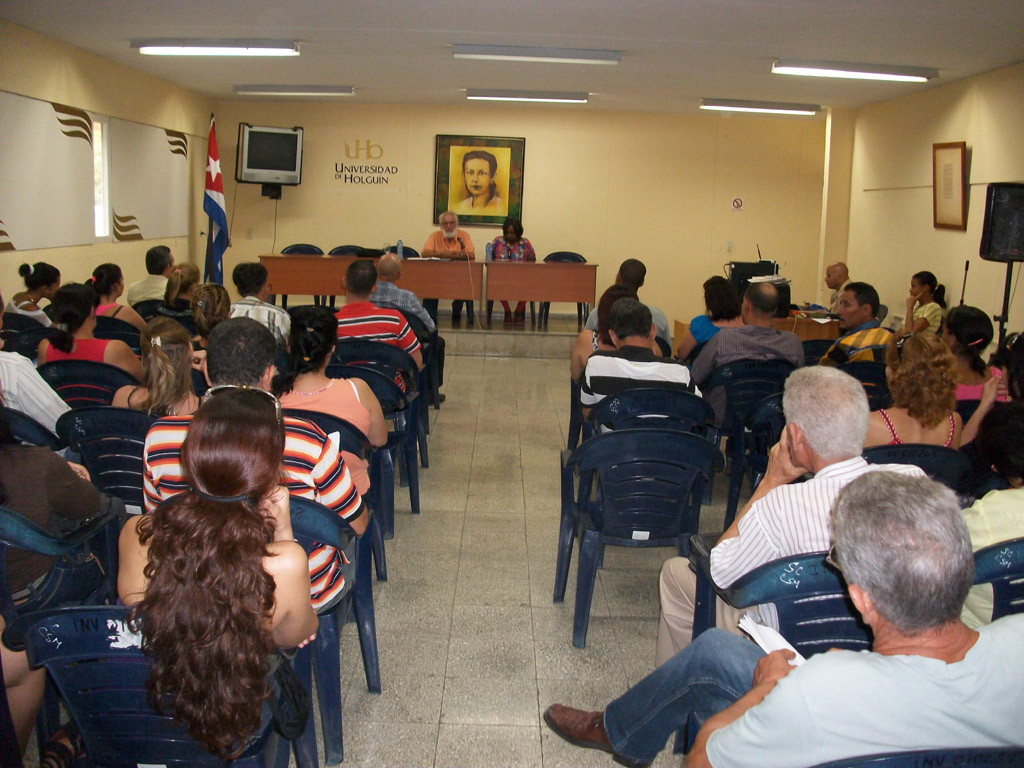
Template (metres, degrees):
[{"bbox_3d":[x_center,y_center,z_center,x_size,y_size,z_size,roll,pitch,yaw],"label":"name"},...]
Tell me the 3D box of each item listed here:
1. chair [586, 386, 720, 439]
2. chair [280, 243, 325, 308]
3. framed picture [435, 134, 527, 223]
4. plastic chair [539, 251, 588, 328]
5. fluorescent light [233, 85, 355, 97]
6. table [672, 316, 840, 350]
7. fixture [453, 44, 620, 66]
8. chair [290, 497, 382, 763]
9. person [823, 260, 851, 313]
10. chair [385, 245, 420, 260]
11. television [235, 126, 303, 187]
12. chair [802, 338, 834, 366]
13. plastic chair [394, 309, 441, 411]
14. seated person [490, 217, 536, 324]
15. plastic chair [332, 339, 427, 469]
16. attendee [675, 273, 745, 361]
[{"bbox_3d":[0.587,0.376,4.266,0.570,0.830,0.560,2,11,-1],"label":"chair"},{"bbox_3d":[-2.403,-1.160,10.499,0.565,0.823,0.535,2,11,-1],"label":"chair"},{"bbox_3d":[-0.390,-2.407,10.911,1.050,1.060,0.050,2,11,-1],"label":"framed picture"},{"bbox_3d":[0.589,-1.074,10.509,0.565,0.823,0.535,2,11,-1],"label":"plastic chair"},{"bbox_3d":[-2.198,-2.959,9.245,1.240,0.090,0.150,1,11,-1],"label":"fluorescent light"},{"bbox_3d":[1.990,-0.188,7.562,1.280,0.750,0.650,1,11,-1],"label":"table"},{"bbox_3d":[0.189,-2.481,6.944,1.270,0.090,0.120,2,11,-1],"label":"fixture"},{"bbox_3d":[-0.694,0.616,2.684,0.570,0.830,0.560,2,11,2],"label":"chair"},{"bbox_3d":[2.642,-0.415,7.827,0.750,1.200,0.500,4,11,13],"label":"person"},{"bbox_3d":[-1.363,-1.171,10.748,0.570,0.830,0.560,2,11,-1],"label":"chair"},{"bbox_3d":[-2.693,-2.559,10.247,0.707,0.636,0.505,4,11,-5],"label":"television"},{"bbox_3d":[1.903,0.093,5.994,0.570,0.830,0.560,2,11,-1],"label":"chair"},{"bbox_3d":[-0.894,-0.202,7.130,0.570,0.830,0.560,4,11,13],"label":"plastic chair"},{"bbox_3d":[-0.010,-1.282,10.465,0.505,1.232,0.707,2,11,-1],"label":"seated person"},{"bbox_3d":[-0.761,0.132,5.258,0.570,0.830,0.560,2,11,3],"label":"plastic chair"},{"bbox_3d":[1.303,-0.106,5.971,0.505,1.212,0.757,1,11,-6],"label":"attendee"}]

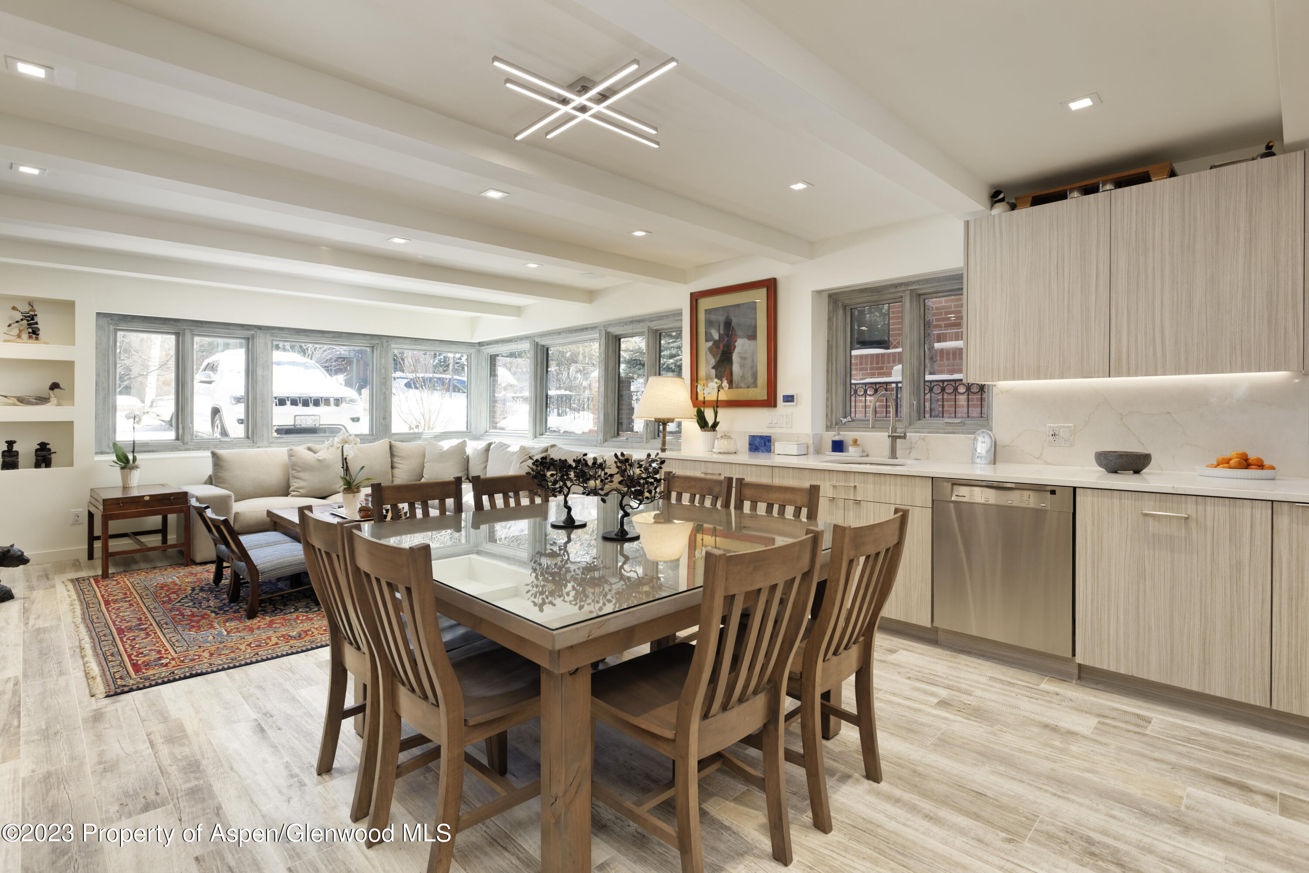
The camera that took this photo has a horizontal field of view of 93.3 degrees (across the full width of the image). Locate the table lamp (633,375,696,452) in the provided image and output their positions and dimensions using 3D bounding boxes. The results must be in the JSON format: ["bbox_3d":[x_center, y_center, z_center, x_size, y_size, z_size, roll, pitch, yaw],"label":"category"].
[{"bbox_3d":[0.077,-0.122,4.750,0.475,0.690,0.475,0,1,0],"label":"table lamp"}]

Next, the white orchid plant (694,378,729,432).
[{"bbox_3d":[0.424,-0.237,4.620,0.170,0.410,0.220,-1,2,-45],"label":"white orchid plant"}]

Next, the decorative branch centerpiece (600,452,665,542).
[{"bbox_3d":[-0.082,0.222,2.320,0.250,0.320,0.240,0,2,0],"label":"decorative branch centerpiece"}]

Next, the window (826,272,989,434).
[{"bbox_3d":[1.664,-0.514,4.052,0.100,0.985,1.150,-1,2,-45],"label":"window"}]

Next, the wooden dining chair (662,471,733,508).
[{"bbox_3d":[0.034,0.642,2.871,0.540,0.900,0.450,-1,2,-45],"label":"wooden dining chair"}]

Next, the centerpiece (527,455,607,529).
[{"bbox_3d":[-0.378,0.225,2.570,0.290,0.305,0.240,0,2,0],"label":"centerpiece"}]

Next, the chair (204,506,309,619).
[{"bbox_3d":[-2.500,0.775,4.003,0.610,0.635,0.550,-2,3,-44],"label":"chair"}]

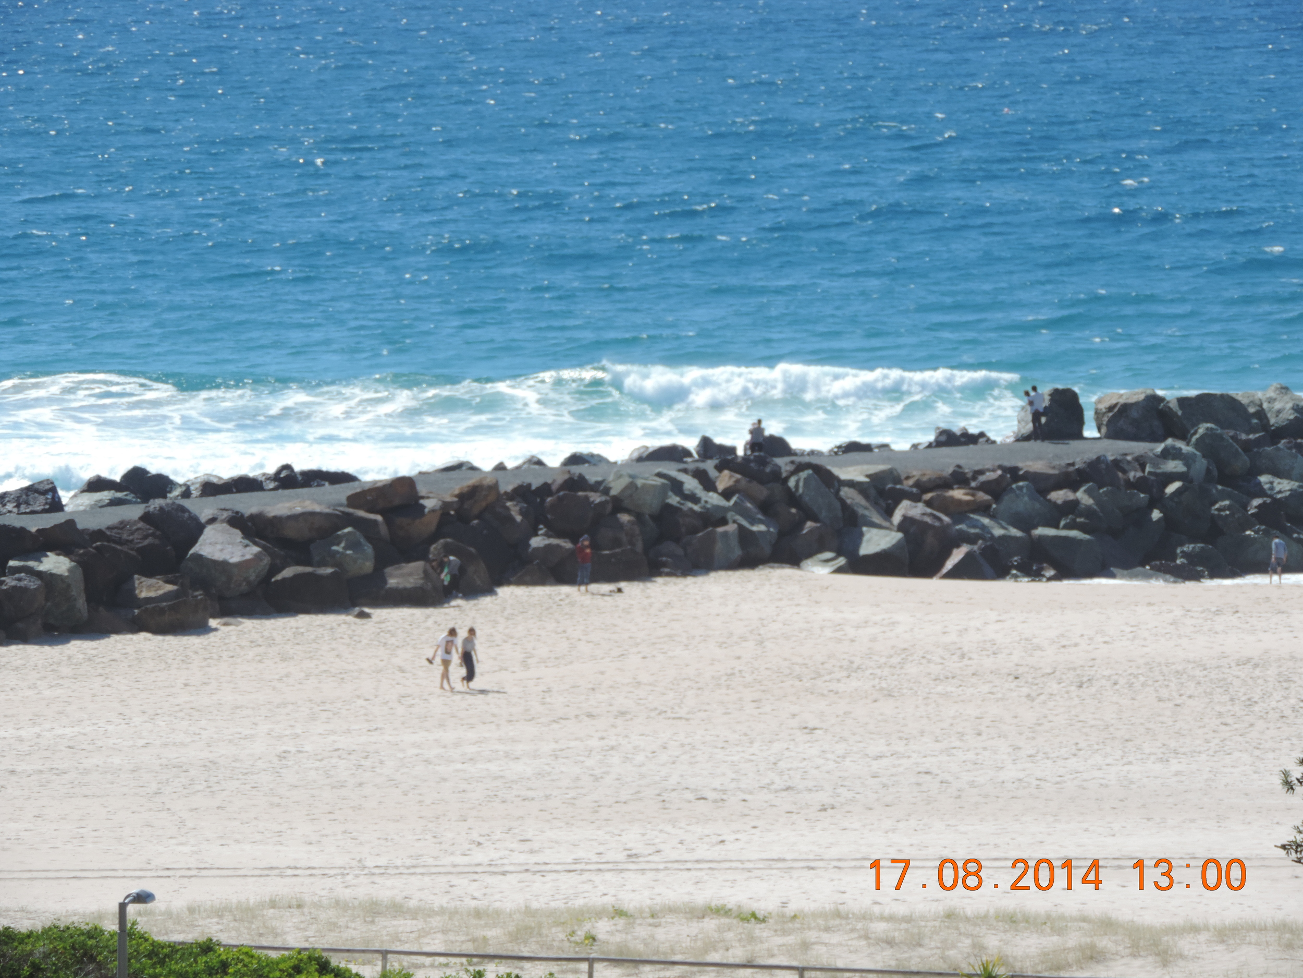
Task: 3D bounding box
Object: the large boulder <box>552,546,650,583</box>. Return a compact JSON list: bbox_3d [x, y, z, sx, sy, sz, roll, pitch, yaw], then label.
[{"bbox_3d":[-1.531,2.305,286.000,2.970,1.074,1.700,0,4,0],"label":"large boulder"}]

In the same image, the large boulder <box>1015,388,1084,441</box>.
[{"bbox_3d":[13.088,-2.444,309.432,2.175,1.721,1.995,0,4,0],"label":"large boulder"}]

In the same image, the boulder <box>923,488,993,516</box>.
[{"bbox_3d":[9.670,0.402,297.000,2.217,0.816,1.400,0,4,0],"label":"boulder"}]

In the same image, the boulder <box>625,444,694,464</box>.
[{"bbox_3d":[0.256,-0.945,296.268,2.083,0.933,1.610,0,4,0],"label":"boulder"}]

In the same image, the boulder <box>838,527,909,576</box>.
[{"bbox_3d":[6.736,1.947,285.640,2.128,1.529,1.859,0,4,0],"label":"boulder"}]

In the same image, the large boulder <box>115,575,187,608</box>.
[{"bbox_3d":[-14.140,3.009,266.226,1.983,1.117,1.535,0,4,0],"label":"large boulder"}]

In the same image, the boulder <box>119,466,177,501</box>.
[{"bbox_3d":[-14.684,-0.148,274.500,1.720,0.960,1.400,0,4,0],"label":"boulder"}]

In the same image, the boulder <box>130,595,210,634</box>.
[{"bbox_3d":[-13.582,3.568,266.000,2.216,1.038,1.400,0,4,0],"label":"boulder"}]

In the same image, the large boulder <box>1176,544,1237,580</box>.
[{"bbox_3d":[17.299,2.317,293.426,1.817,1.201,1.523,0,4,0],"label":"large boulder"}]

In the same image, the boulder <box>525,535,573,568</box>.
[{"bbox_3d":[-3.094,1.903,286.000,1.392,0.921,1.150,0,4,0],"label":"boulder"}]

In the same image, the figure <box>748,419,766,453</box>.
[{"bbox_3d":[3.251,-1.329,289.000,0.550,1.650,0.400,0,5,0],"label":"figure"}]

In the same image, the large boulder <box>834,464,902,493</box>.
[{"bbox_3d":[6.685,-0.331,291.500,2.180,0.880,1.600,0,5,0],"label":"large boulder"}]

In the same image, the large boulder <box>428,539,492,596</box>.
[{"bbox_3d":[-5.652,2.330,277.900,1.954,1.609,1.856,0,5,0],"label":"large boulder"}]

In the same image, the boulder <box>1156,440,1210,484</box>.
[{"bbox_3d":[16.997,-0.830,301.000,1.726,1.349,1.400,0,4,0],"label":"boulder"}]

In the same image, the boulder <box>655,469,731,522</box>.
[{"bbox_3d":[1.261,0.182,281.000,2.250,1.460,1.700,0,4,0],"label":"boulder"}]

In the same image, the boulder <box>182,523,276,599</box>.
[{"bbox_3d":[-12.329,2.062,274.300,2.670,2.140,2.100,0,5,0],"label":"boulder"}]

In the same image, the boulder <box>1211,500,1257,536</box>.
[{"bbox_3d":[18.397,0.981,297.321,1.404,1.248,1.365,0,4,0],"label":"boulder"}]

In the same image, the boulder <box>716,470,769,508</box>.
[{"bbox_3d":[2.821,0.000,293.000,1.680,1.095,1.300,0,4,0],"label":"boulder"}]

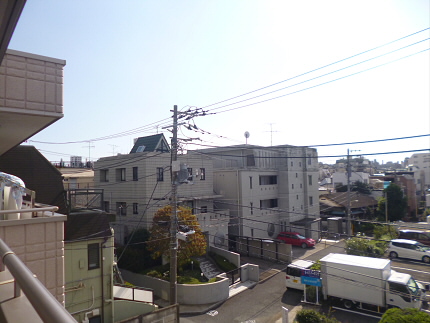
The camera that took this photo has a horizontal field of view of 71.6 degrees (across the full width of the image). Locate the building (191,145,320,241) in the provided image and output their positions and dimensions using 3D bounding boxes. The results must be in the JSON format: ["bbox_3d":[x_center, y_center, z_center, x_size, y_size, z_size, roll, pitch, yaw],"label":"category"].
[{"bbox_3d":[5.164,4.414,38.519,11.547,11.900,12.793,-4,-4,40],"label":"building"}]

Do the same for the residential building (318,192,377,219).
[{"bbox_3d":[23.148,8.288,53.951,9.200,5.100,7.200,1,-4,-32],"label":"residential building"}]

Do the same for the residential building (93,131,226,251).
[{"bbox_3d":[-5.267,3.308,29.852,9.300,10.800,9.700,-4,-4,40],"label":"residential building"}]

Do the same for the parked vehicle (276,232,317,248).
[{"bbox_3d":[10.190,9.426,36.833,4.250,1.480,1.700,-4,-4,40],"label":"parked vehicle"}]

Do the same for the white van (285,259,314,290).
[{"bbox_3d":[6.885,8.560,22.679,1.475,1.760,3.395,-4,-4,40],"label":"white van"}]

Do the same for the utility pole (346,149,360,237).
[{"bbox_3d":[18.685,4.233,39.964,1.600,11.823,0.400,-3,-4,40],"label":"utility pole"}]

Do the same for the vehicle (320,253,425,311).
[{"bbox_3d":[9.555,7.632,18.395,5.216,2.796,1.900,-6,-2,41],"label":"vehicle"}]

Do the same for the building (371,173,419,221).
[{"bbox_3d":[35.646,6.606,59.294,6.000,8.500,6.800,1,-4,-38],"label":"building"}]

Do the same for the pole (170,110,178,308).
[{"bbox_3d":[-2.643,2.848,19.717,0.400,13.260,0.400,-3,-4,40],"label":"pole"}]

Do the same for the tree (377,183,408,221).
[{"bbox_3d":[30.506,7.006,51.029,4.700,7.000,4.700,-4,-4,40],"label":"tree"}]

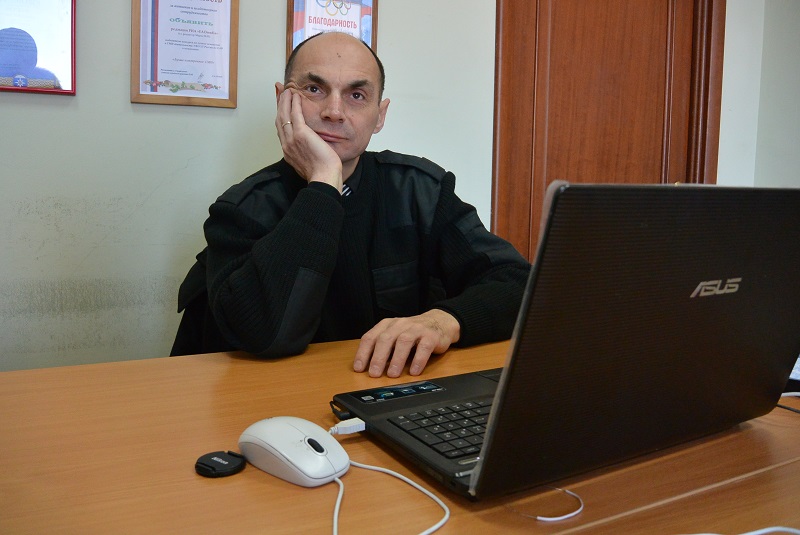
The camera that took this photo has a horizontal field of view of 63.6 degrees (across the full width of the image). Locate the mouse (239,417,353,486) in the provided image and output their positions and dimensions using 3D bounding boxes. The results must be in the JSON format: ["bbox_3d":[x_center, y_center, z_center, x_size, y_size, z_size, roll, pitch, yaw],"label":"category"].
[{"bbox_3d":[-0.096,0.155,0.582,0.113,0.038,0.062,7,10,41],"label":"mouse"}]

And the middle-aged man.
[{"bbox_3d":[-0.071,0.228,1.159,0.610,1.230,0.690,-2,8,-17],"label":"middle-aged man"}]

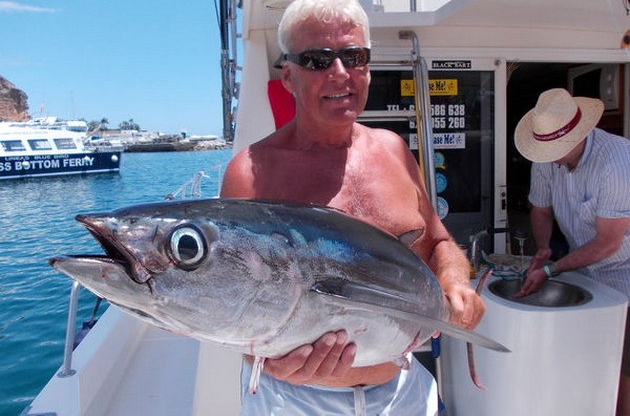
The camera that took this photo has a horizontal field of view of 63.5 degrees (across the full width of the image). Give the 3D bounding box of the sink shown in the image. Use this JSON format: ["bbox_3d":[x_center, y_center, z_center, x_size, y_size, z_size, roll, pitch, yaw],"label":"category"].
[{"bbox_3d":[0.807,0.371,1.830,0.370,0.150,0.370,-1,8,0],"label":"sink"}]

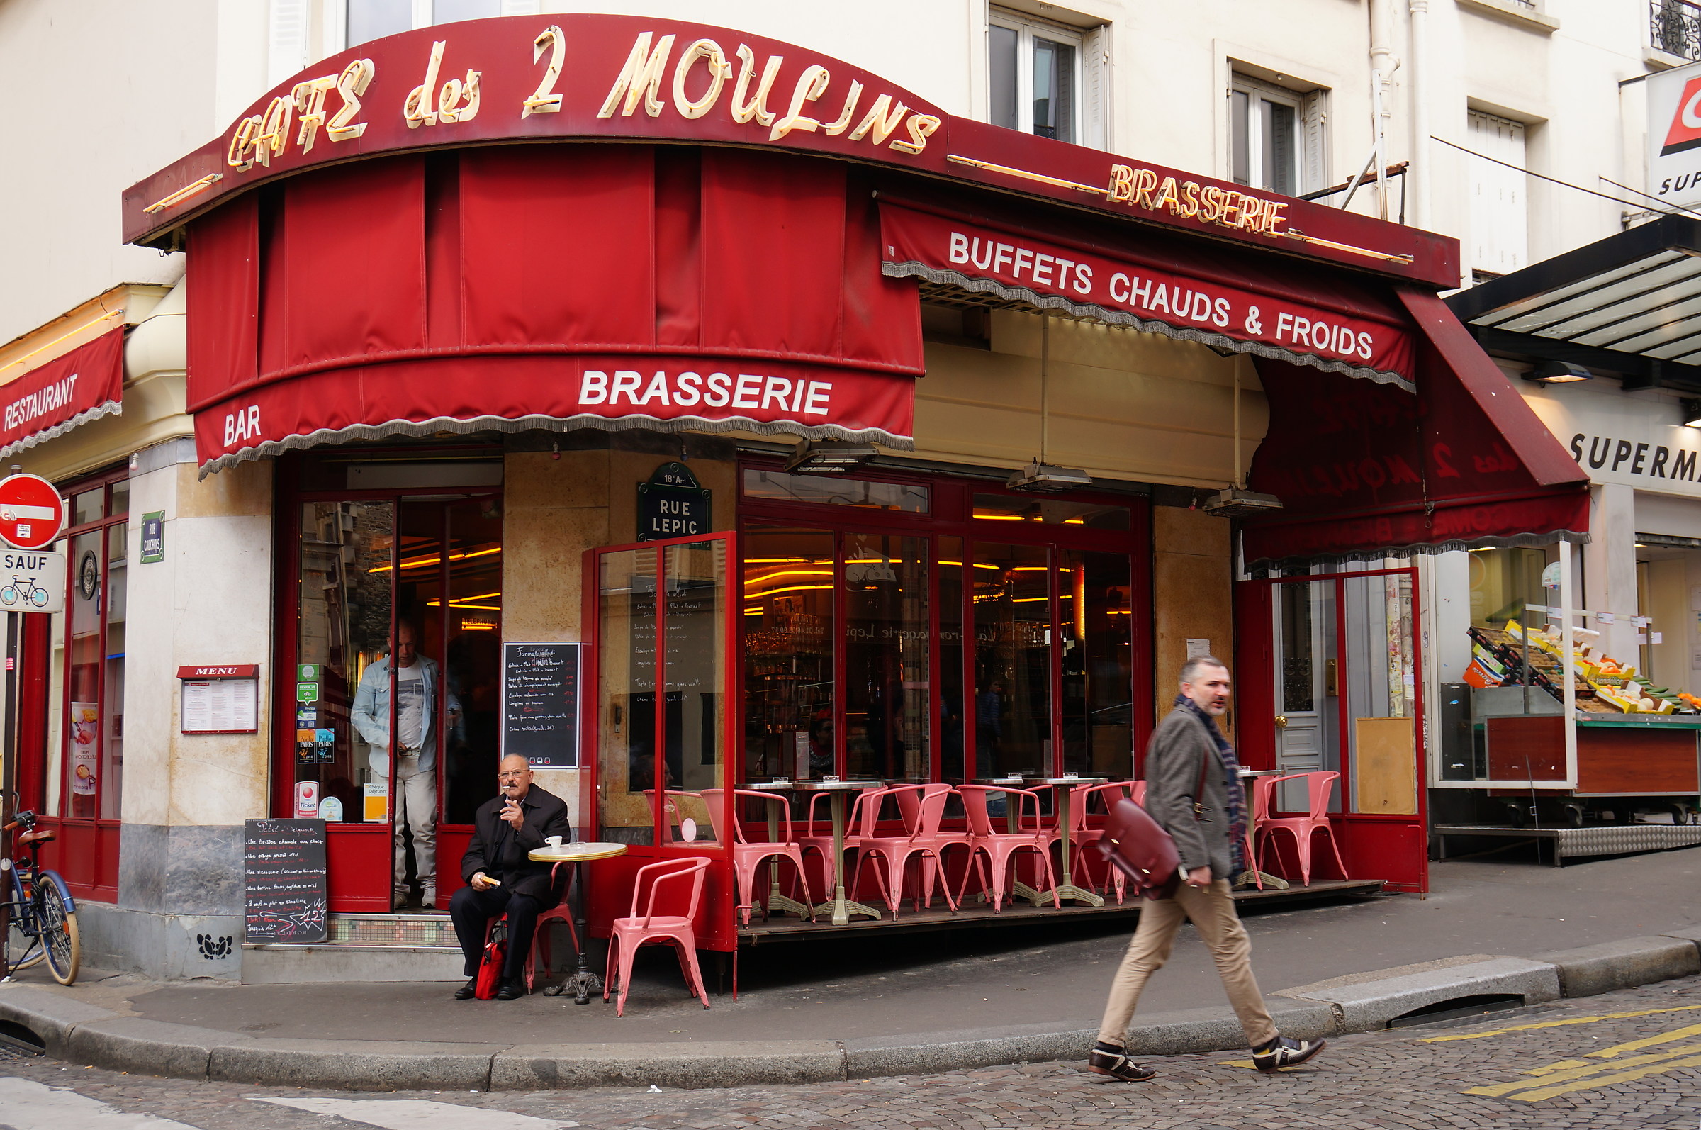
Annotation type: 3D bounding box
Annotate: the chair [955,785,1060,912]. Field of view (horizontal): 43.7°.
[{"bbox_3d":[0.903,1.689,12.683,0.510,0.725,0.530,3,-6,-37],"label":"chair"}]

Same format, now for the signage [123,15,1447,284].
[{"bbox_3d":[0.060,-2.377,12.451,8.730,0.700,2.740,1,-5,-9],"label":"signage"}]

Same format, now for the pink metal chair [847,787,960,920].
[{"bbox_3d":[0.268,1.596,11.881,0.490,0.720,0.480,4,-7,-38],"label":"pink metal chair"}]

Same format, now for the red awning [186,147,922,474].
[{"bbox_3d":[-1.740,-1.220,10.377,4.033,1.380,1.249,-2,-5,14],"label":"red awning"}]

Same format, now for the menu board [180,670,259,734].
[{"bbox_3d":[-3.606,0.770,12.118,0.474,0.394,0.090,-1,-5,6],"label":"menu board"}]

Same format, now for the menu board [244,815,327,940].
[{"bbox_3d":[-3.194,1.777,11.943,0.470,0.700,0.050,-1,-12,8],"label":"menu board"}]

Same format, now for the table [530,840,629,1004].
[{"bbox_3d":[-1.380,1.848,10.913,0.510,0.740,0.510,-1,-5,6],"label":"table"}]

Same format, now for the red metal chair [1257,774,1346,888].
[{"bbox_3d":[3.071,1.788,14.417,0.510,0.725,0.530,3,-6,-37],"label":"red metal chair"}]

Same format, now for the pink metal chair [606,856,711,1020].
[{"bbox_3d":[-0.973,1.893,10.886,0.510,0.725,0.530,1,-5,-15],"label":"pink metal chair"}]

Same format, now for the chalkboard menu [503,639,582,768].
[{"bbox_3d":[-1.731,0.793,11.935,0.443,0.712,0.030,-1,-5,6],"label":"chalkboard menu"}]

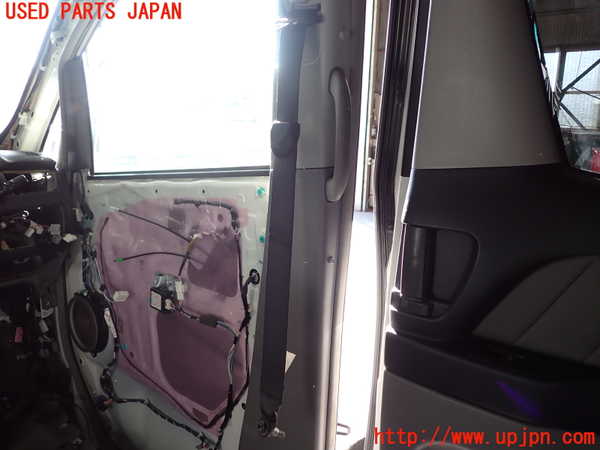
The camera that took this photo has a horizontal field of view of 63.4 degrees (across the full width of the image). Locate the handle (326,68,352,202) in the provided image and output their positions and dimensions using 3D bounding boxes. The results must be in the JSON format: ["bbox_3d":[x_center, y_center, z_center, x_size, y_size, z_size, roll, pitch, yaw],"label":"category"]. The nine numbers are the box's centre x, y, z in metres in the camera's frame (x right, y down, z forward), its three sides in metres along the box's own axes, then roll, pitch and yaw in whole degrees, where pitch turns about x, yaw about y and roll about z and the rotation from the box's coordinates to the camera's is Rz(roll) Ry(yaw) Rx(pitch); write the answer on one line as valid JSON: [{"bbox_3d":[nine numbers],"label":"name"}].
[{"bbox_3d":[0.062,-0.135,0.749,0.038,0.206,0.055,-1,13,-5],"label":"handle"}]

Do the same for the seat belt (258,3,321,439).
[{"bbox_3d":[-0.027,0.043,0.852,0.108,0.785,0.070,9,16,33],"label":"seat belt"}]

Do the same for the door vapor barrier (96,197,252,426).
[{"bbox_3d":[-0.324,0.202,1.175,0.514,0.572,0.040,9,16,33],"label":"door vapor barrier"}]

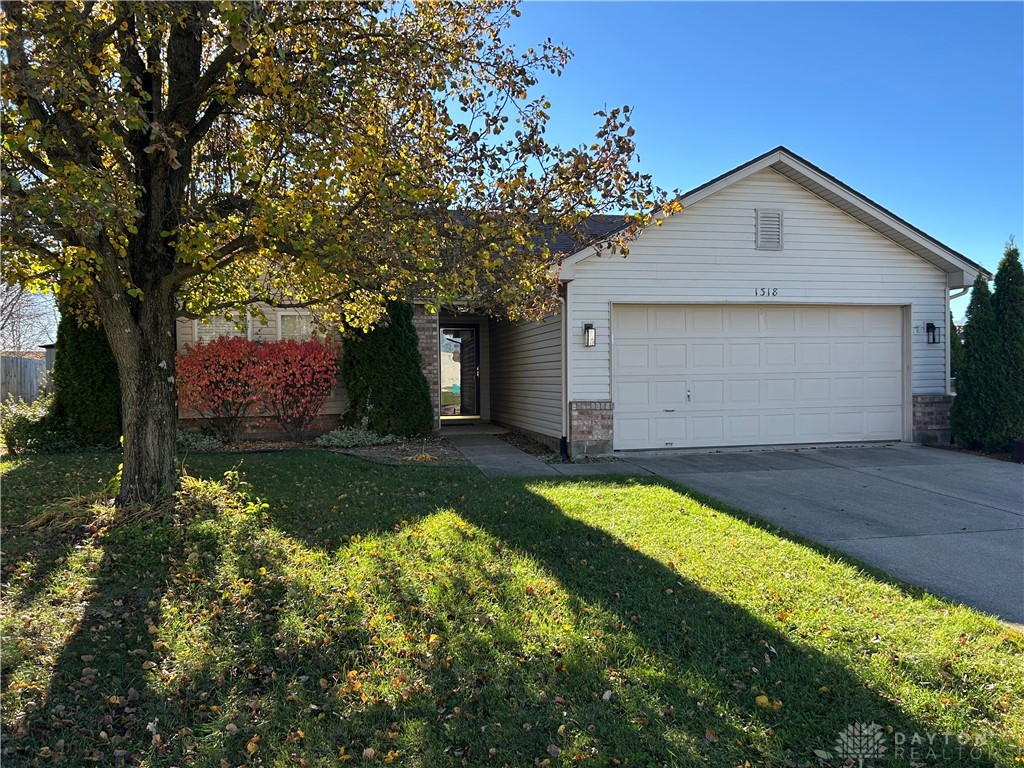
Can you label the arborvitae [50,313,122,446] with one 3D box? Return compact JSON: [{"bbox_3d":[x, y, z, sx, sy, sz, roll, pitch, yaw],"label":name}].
[{"bbox_3d":[-6.844,-0.282,12.578,1.200,2.559,1.200,-1,0,-12],"label":"arborvitae"}]

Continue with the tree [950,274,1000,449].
[{"bbox_3d":[7.013,-0.357,11.549,0.800,2.604,0.800,-1,0,-12],"label":"tree"}]

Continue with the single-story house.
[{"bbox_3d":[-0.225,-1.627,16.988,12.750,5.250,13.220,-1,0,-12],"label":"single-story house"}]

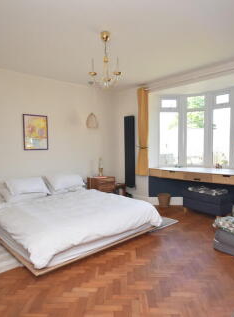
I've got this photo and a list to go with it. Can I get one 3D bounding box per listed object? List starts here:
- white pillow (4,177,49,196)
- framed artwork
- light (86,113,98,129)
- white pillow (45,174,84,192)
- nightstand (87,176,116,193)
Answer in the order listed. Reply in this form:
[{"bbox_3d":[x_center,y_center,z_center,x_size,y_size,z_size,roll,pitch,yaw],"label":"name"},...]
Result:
[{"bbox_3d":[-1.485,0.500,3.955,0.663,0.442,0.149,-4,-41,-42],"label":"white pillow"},{"bbox_3d":[-1.463,-0.470,4.352,0.450,0.628,0.026,-4,4,-42],"label":"framed artwork"},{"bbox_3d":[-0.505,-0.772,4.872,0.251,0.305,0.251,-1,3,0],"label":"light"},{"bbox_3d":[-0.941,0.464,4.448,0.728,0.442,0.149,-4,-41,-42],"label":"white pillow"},{"bbox_3d":[-0.336,0.720,5.098,0.468,0.643,0.435,-4,4,-42],"label":"nightstand"}]

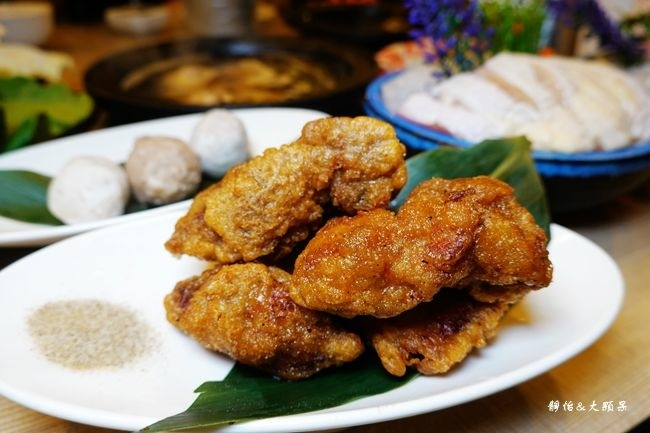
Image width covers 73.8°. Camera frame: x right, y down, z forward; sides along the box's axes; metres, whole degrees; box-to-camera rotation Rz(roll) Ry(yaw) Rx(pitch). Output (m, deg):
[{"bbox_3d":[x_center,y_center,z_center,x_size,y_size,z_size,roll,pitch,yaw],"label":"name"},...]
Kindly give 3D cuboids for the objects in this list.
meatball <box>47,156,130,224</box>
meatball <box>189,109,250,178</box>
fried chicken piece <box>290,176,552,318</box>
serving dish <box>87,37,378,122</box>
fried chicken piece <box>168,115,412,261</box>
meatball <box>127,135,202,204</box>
[{"bbox_3d":[-0.131,-0.014,0.240,0.041,0.039,0.041,2,33,0],"label":"meatball"},{"bbox_3d":[-0.071,-0.049,0.293,0.041,0.043,0.041,2,33,0],"label":"meatball"},{"bbox_3d":[0.037,0.012,0.168,0.098,0.045,0.055,-5,33,-11],"label":"fried chicken piece"},{"bbox_3d":[-0.096,-0.132,0.486,0.295,0.075,0.295,1,33,-1],"label":"serving dish"},{"bbox_3d":[-0.018,-0.012,0.206,0.112,0.054,0.052,-11,35,-19],"label":"fried chicken piece"},{"bbox_3d":[-0.098,-0.028,0.262,0.042,0.040,0.042,2,33,0],"label":"meatball"}]

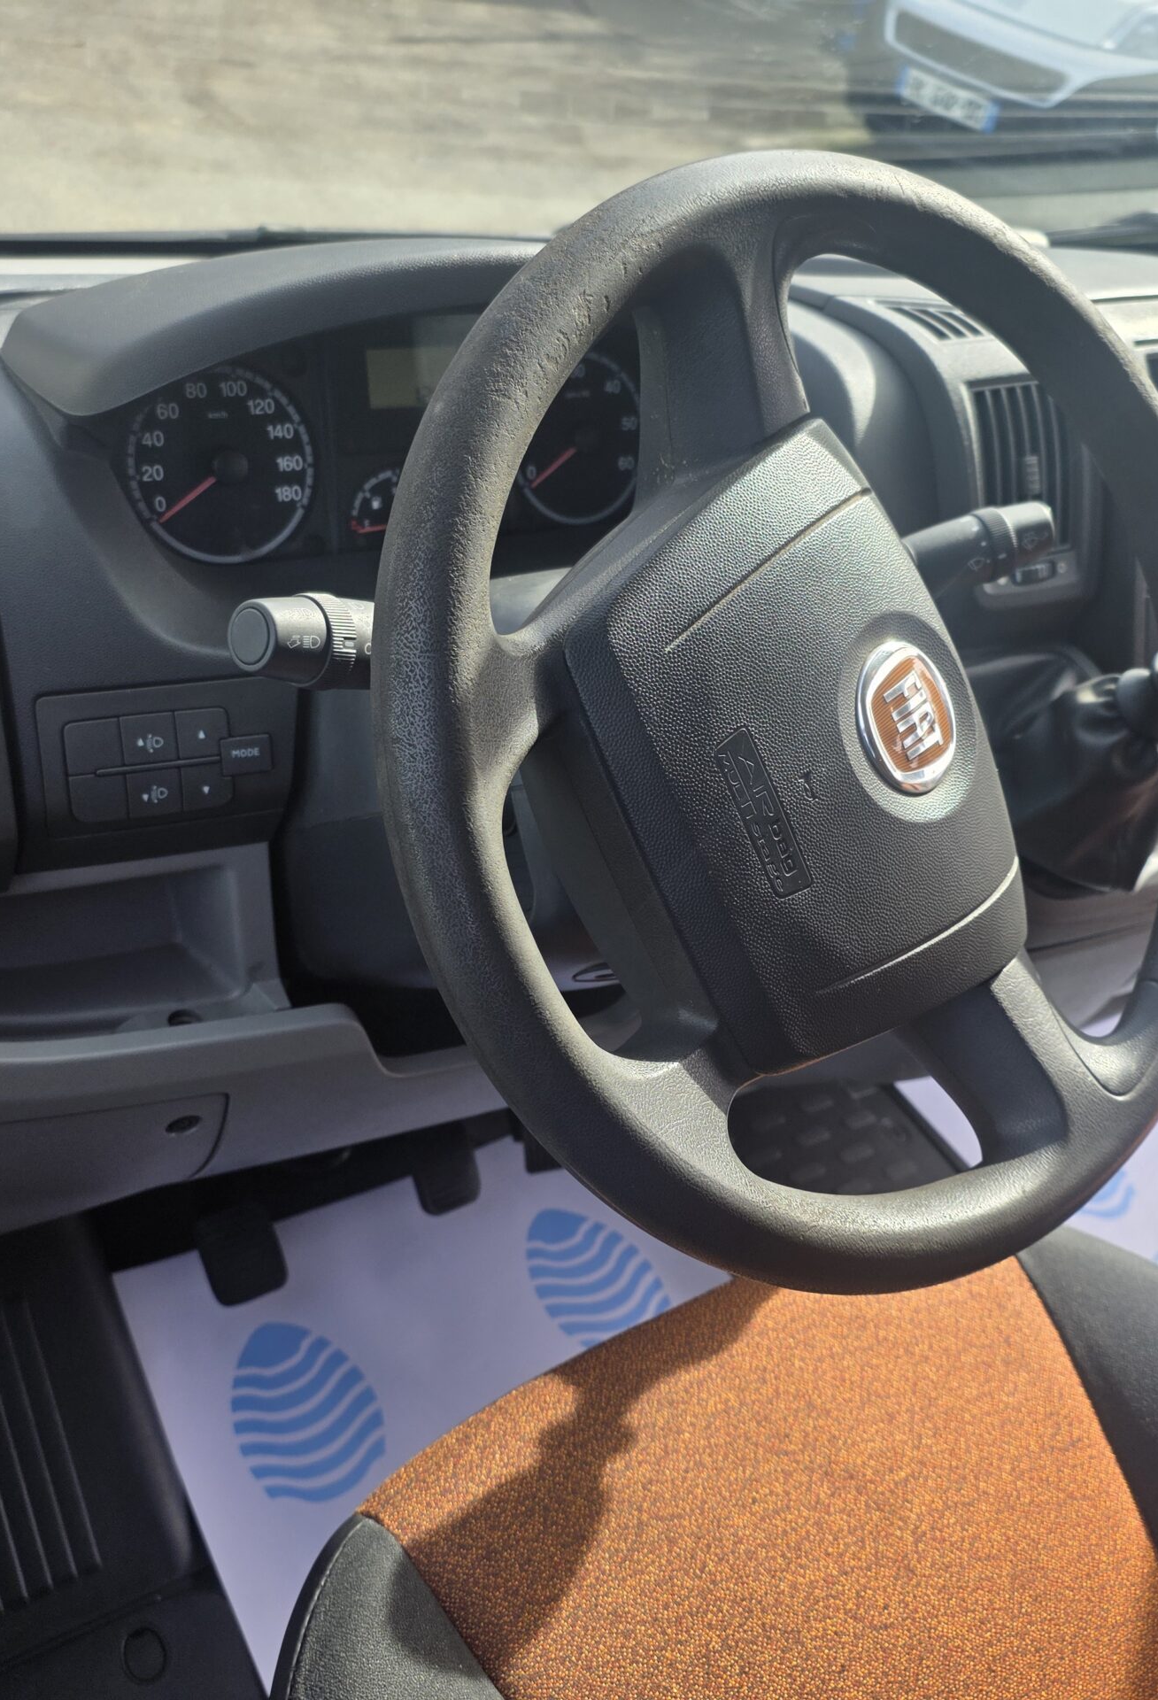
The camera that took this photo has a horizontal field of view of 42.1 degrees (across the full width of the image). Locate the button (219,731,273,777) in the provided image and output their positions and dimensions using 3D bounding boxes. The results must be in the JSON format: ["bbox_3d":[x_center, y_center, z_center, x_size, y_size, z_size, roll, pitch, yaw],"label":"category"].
[{"bbox_3d":[-0.151,-0.043,0.682,0.023,0.016,0.010,-9,17,-30],"label":"button"}]

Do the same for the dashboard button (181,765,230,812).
[{"bbox_3d":[-0.168,-0.029,0.677,0.023,0.019,0.010,-9,17,-30],"label":"dashboard button"}]

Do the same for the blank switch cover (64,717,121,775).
[{"bbox_3d":[-0.209,-0.044,0.647,0.023,0.022,0.010,-9,17,-30],"label":"blank switch cover"}]

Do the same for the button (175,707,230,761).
[{"bbox_3d":[-0.168,-0.052,0.671,0.023,0.021,0.010,-9,17,-30],"label":"button"}]

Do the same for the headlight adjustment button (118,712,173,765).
[{"bbox_3d":[-0.189,-0.049,0.659,0.023,0.021,0.010,-9,17,-30],"label":"headlight adjustment button"}]

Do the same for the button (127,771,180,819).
[{"bbox_3d":[-0.188,-0.026,0.665,0.023,0.019,0.010,-9,17,-30],"label":"button"}]

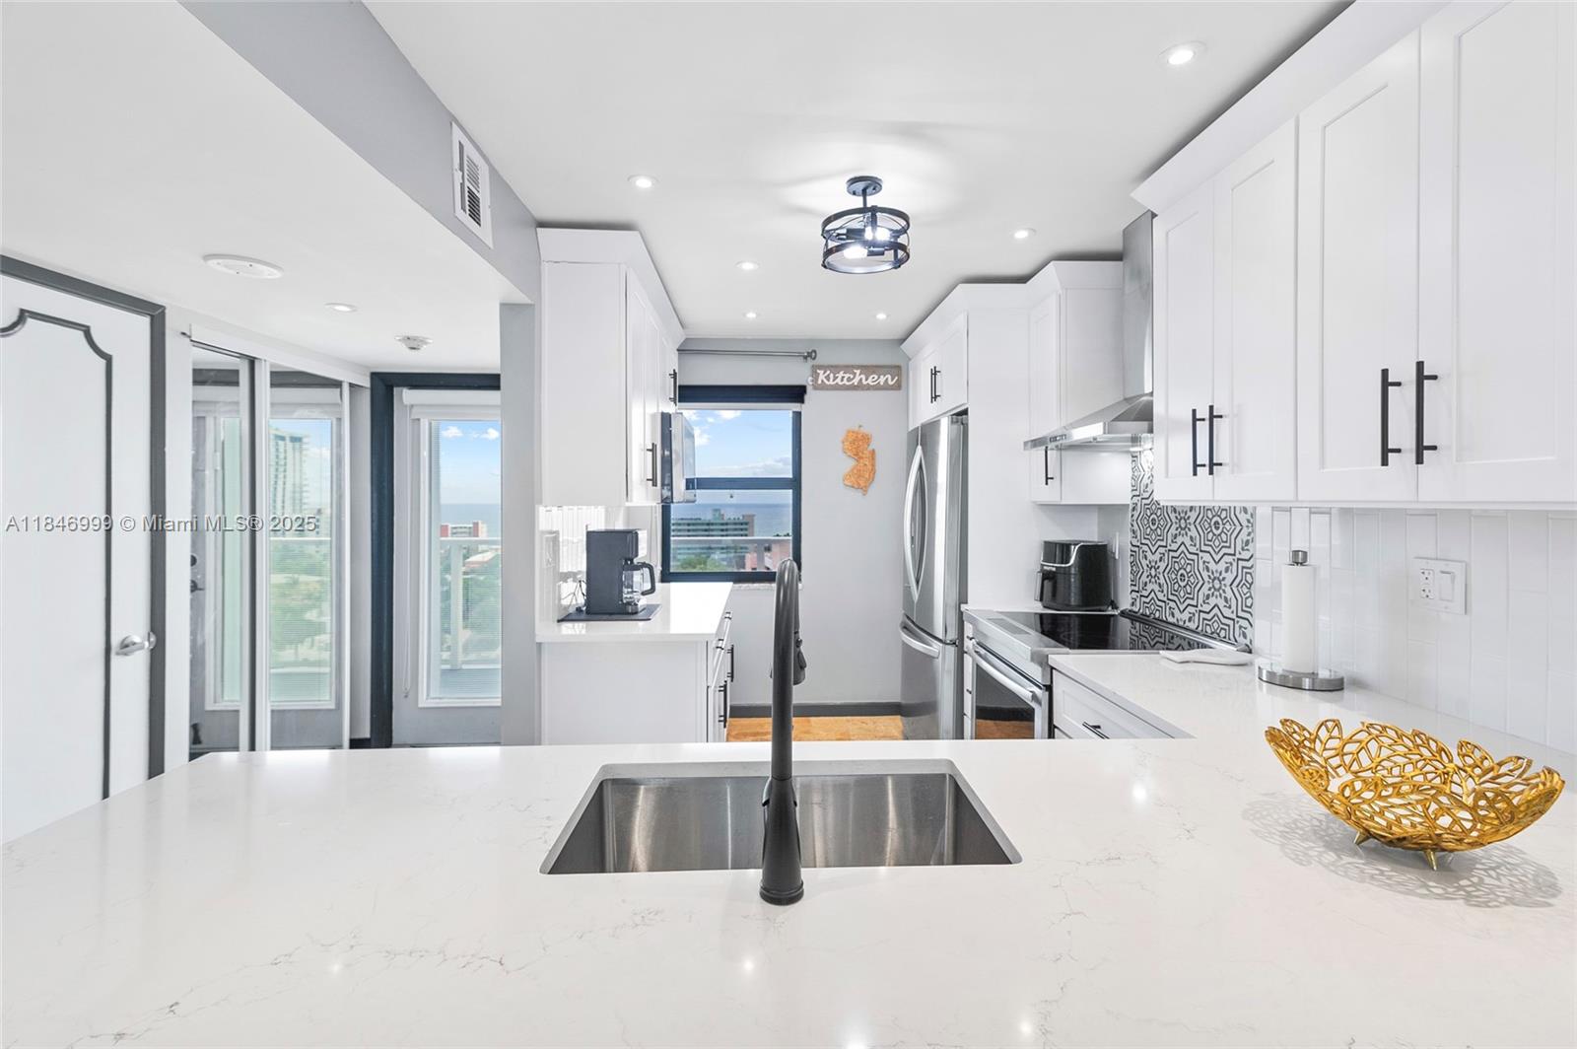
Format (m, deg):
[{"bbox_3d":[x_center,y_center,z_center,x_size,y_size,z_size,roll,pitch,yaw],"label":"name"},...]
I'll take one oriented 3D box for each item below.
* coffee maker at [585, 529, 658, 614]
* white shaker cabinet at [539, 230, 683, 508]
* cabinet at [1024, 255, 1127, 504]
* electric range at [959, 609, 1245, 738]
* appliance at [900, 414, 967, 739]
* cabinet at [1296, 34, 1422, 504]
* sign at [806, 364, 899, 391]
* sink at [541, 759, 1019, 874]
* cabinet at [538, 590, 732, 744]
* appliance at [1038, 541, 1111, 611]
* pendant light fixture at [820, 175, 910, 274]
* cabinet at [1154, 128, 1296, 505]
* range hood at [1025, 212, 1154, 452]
[{"bbox_3d":[-0.762,0.215,3.245,0.287,0.375,0.205,0,2,-2],"label":"coffee maker"},{"bbox_3d":[-0.783,-0.602,3.462,0.376,1.025,1.660,0,2,-2],"label":"white shaker cabinet"},{"bbox_3d":[1.250,-0.594,3.050,0.350,1.000,0.290,0,1,-2],"label":"cabinet"},{"bbox_3d":[1.100,0.843,2.580,0.690,0.920,0.760,0,1,-2],"label":"electric range"},{"bbox_3d":[1.000,0.371,3.690,0.750,1.790,0.910,0,1,-2],"label":"appliance"},{"bbox_3d":[1.337,-0.497,1.474,0.310,0.900,0.307,0,1,-2],"label":"cabinet"},{"bbox_3d":[0.424,-0.911,4.358,0.568,0.155,0.022,0,2,-2],"label":"sign"},{"bbox_3d":[-0.013,0.588,1.159,0.685,0.225,0.410,0,2,-2],"label":"sink"},{"bbox_3d":[-0.612,0.823,3.265,0.650,0.914,1.510,0,1,-2],"label":"cabinet"},{"bbox_3d":[1.250,0.222,3.080,0.310,0.300,0.260,-1,1,-18],"label":"appliance"},{"bbox_3d":[0.249,-0.979,2.260,0.286,0.253,0.286,0,1,-2],"label":"pendant light fixture"},{"bbox_3d":[1.351,-0.514,1.958,0.324,0.917,0.604,0,2,-2],"label":"cabinet"},{"bbox_3d":[1.256,-0.719,2.631,0.474,0.827,0.757,0,2,-2],"label":"range hood"}]

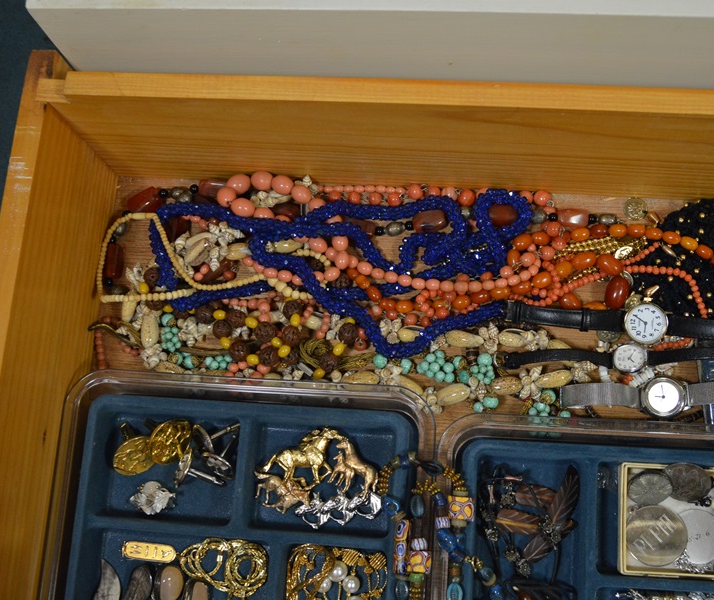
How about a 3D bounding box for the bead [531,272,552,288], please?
[{"bbox_3d":[0.107,-0.011,0.563,0.012,0.009,0.009,-26,76,-1],"label":"bead"}]

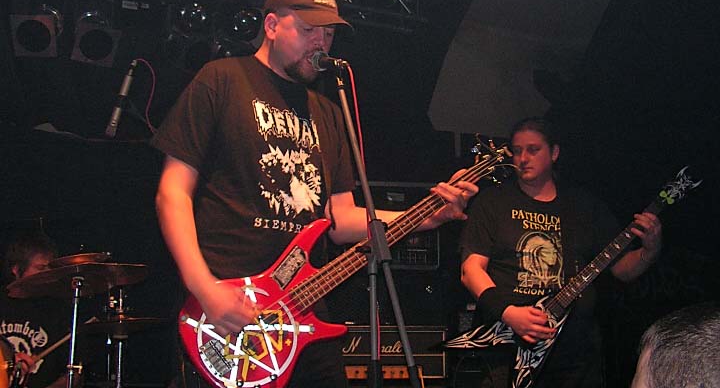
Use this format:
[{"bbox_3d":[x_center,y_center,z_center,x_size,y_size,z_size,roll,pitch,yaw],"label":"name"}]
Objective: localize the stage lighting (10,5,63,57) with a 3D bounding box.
[{"bbox_3d":[-1.936,-0.984,4.750,0.260,0.260,0.300,0,30,-9],"label":"stage lighting"}]

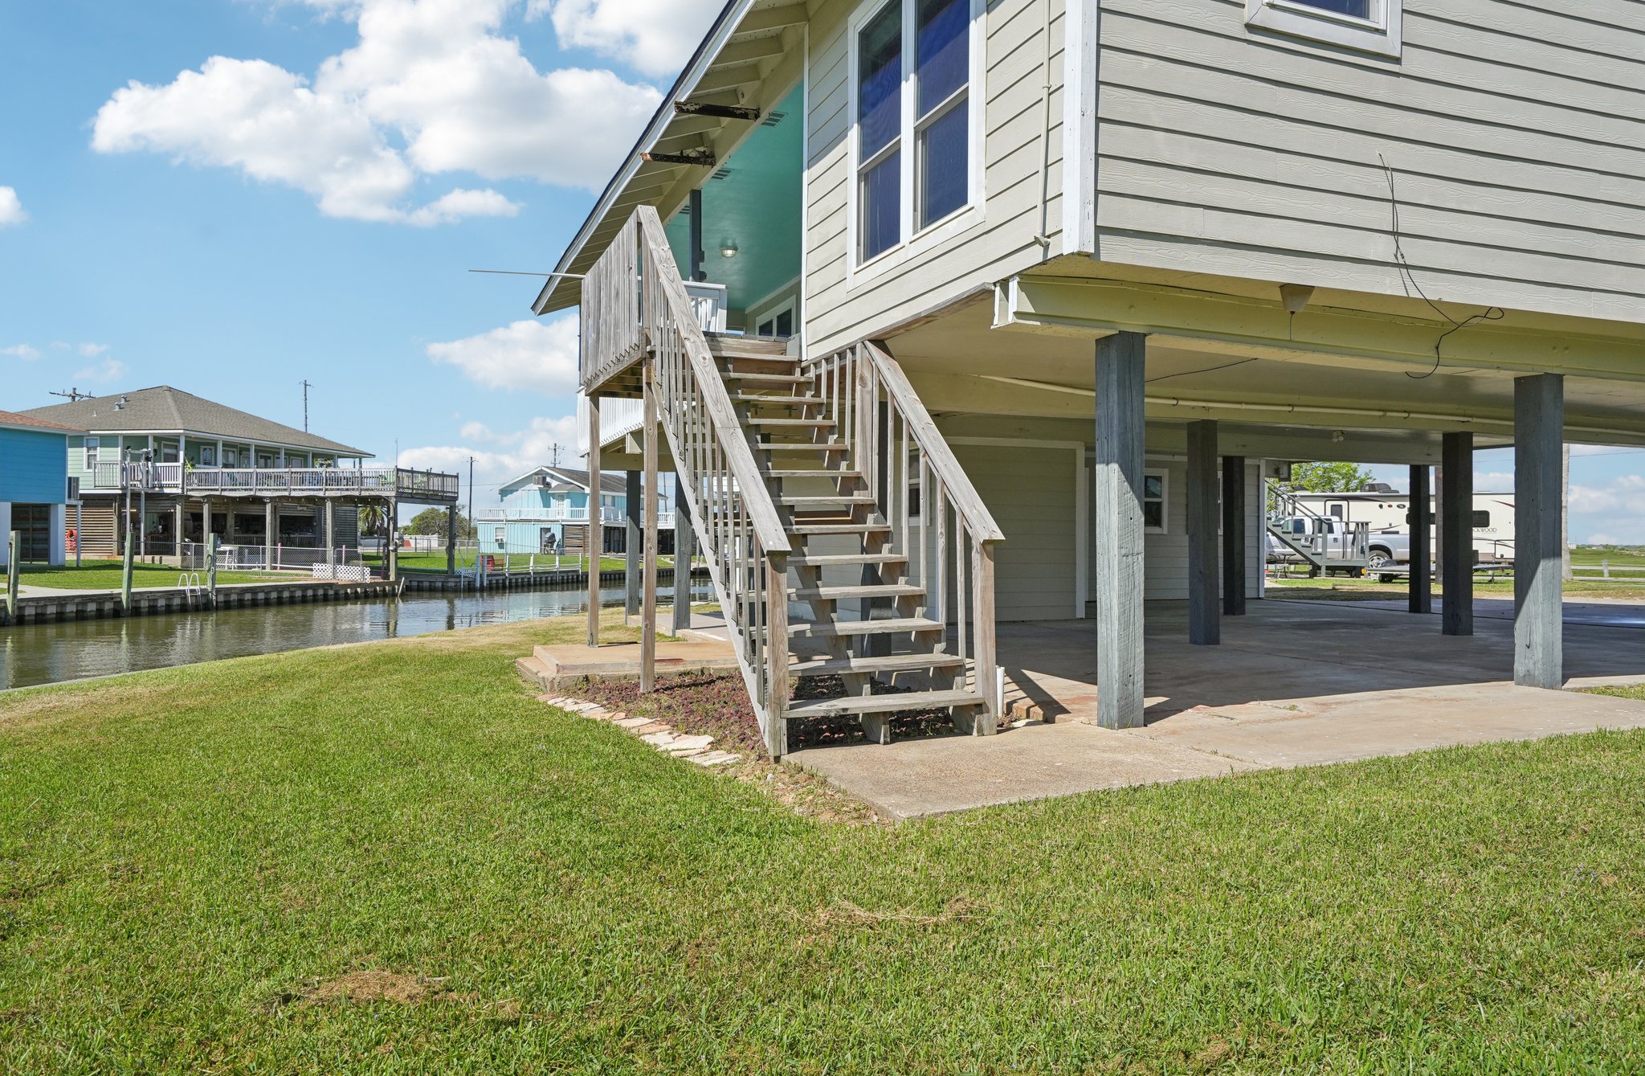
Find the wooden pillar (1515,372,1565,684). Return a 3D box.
[{"bbox_3d":[5.410,-0.038,8.270,0.210,2.340,0.210,0,0,-22],"label":"wooden pillar"}]

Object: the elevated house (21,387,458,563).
[{"bbox_3d":[-26.650,-2.970,52.070,22.000,8.550,13.800,0,0,10],"label":"elevated house"}]

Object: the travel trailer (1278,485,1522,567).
[{"bbox_3d":[20.600,-0.200,38.600,8.700,3.240,2.450,0,0,5],"label":"travel trailer"}]

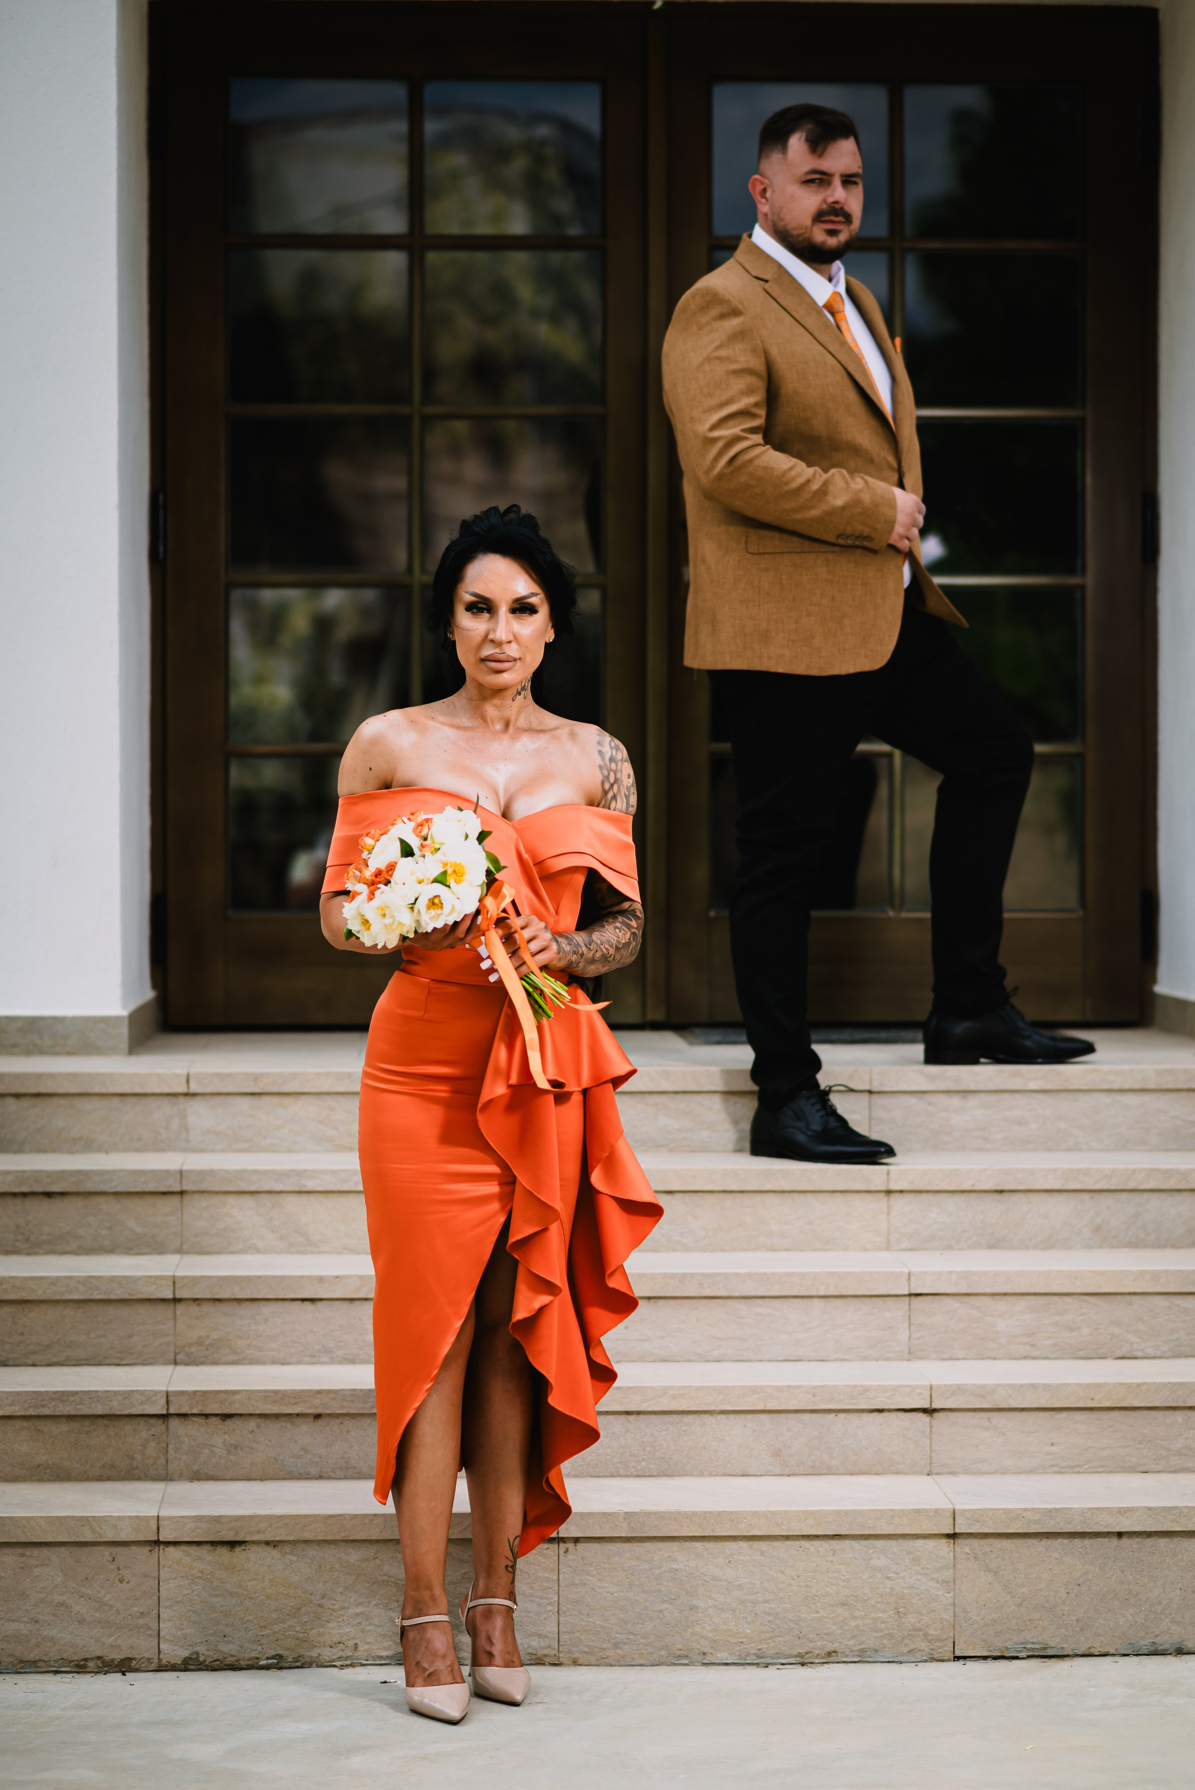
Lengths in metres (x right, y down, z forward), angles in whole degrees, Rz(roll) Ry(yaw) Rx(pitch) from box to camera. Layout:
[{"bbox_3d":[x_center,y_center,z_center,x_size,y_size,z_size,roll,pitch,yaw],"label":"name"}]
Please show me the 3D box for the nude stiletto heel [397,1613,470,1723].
[{"bbox_3d":[-0.234,1.104,6.077,0.077,0.128,0.230,0,1,-17],"label":"nude stiletto heel"}]

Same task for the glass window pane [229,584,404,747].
[{"bbox_3d":[-0.590,-0.484,8.955,0.381,0.337,0.020,0,1,-3],"label":"glass window pane"}]

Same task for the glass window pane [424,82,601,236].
[{"bbox_3d":[-0.176,-1.534,8.806,0.367,0.320,0.020,0,1,-3],"label":"glass window pane"}]

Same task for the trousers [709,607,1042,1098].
[{"bbox_3d":[0.483,-0.113,7.501,0.520,0.940,0.460,1,1,24],"label":"trousers"}]

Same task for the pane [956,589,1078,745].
[{"bbox_3d":[0.844,-0.490,9.031,0.379,0.331,0.020,0,1,-3],"label":"pane"}]

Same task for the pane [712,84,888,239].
[{"bbox_3d":[0.423,-1.534,8.839,0.370,0.320,0.020,0,1,-3],"label":"pane"}]

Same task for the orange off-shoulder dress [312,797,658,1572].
[{"bbox_3d":[-0.154,0.398,6.184,0.490,1.100,0.340,0,1,-6],"label":"orange off-shoulder dress"}]

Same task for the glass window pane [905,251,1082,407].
[{"bbox_3d":[0.843,-1.207,9.019,0.378,0.333,0.020,0,1,-3],"label":"glass window pane"}]

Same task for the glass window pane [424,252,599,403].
[{"bbox_3d":[-0.176,-1.184,8.813,0.373,0.320,0.020,0,1,-3],"label":"glass window pane"}]

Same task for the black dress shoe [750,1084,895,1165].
[{"bbox_3d":[0.395,0.402,7.336,0.310,0.118,0.110,1,1,38],"label":"black dress shoe"}]

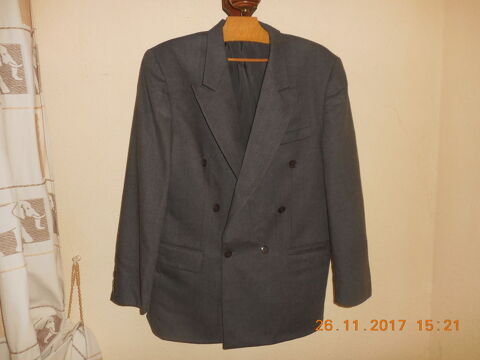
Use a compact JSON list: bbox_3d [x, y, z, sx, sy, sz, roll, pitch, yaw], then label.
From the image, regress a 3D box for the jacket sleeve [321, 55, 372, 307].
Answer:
[{"bbox_3d":[0.280,0.001,0.910,0.115,0.650,0.150,-4,5,-4],"label":"jacket sleeve"}]

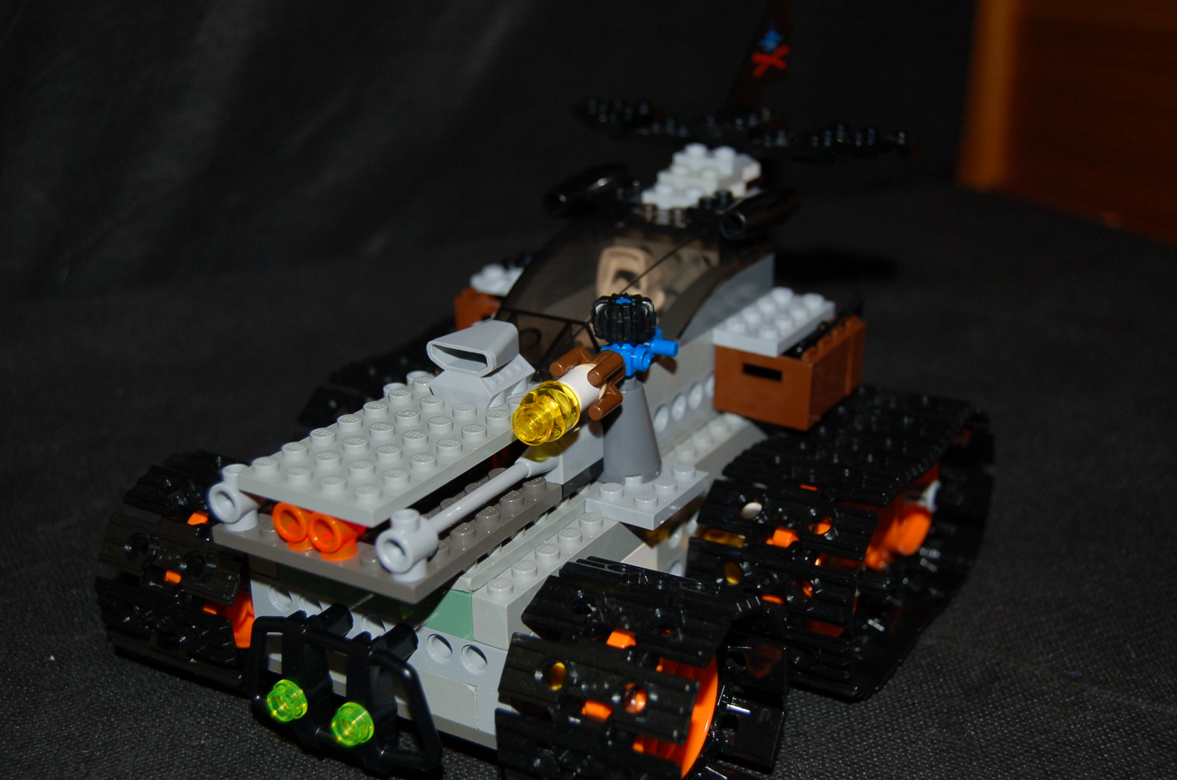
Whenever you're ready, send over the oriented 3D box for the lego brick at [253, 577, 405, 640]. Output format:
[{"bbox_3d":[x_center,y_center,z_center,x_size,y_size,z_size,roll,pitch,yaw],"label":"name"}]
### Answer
[{"bbox_3d":[-0.040,0.046,0.309,0.064,0.011,0.008,11,25,30],"label":"lego brick"}]

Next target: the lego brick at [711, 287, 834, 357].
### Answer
[{"bbox_3d":[0.043,-0.017,0.366,0.016,0.005,0.032,11,25,30],"label":"lego brick"}]

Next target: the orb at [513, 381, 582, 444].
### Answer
[{"bbox_3d":[-0.008,0.005,0.301,0.010,0.010,0.012,11,25,30],"label":"orb"}]

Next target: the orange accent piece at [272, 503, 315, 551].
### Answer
[{"bbox_3d":[-0.052,0.024,0.289,0.008,0.010,0.009,11,25,30],"label":"orange accent piece"}]

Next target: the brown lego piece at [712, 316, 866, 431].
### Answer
[{"bbox_3d":[0.048,-0.005,0.369,0.024,0.016,0.032,12,25,30],"label":"brown lego piece"}]

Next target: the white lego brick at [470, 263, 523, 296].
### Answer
[{"bbox_3d":[-0.020,-0.027,0.398,0.017,0.005,0.015,11,25,30],"label":"white lego brick"}]

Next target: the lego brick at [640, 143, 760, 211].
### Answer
[{"bbox_3d":[0.028,-0.054,0.392,0.016,0.012,0.033,12,25,30],"label":"lego brick"}]

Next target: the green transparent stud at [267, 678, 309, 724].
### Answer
[{"bbox_3d":[-0.058,0.059,0.300,0.008,0.008,0.004,12,25,30],"label":"green transparent stud"}]

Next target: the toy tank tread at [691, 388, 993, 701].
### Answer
[{"bbox_3d":[0.063,0.033,0.373,0.039,0.047,0.092,12,25,30],"label":"toy tank tread"}]

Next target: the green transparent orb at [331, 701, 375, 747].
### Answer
[{"bbox_3d":[-0.044,0.062,0.292,0.008,0.008,0.004,11,25,30],"label":"green transparent orb"}]

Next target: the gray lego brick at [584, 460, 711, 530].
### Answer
[{"bbox_3d":[0.012,0.021,0.326,0.016,0.005,0.024,12,25,30],"label":"gray lego brick"}]

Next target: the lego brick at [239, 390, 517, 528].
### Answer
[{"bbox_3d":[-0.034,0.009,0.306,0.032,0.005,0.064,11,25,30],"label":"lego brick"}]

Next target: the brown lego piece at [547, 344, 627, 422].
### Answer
[{"bbox_3d":[0.000,-0.001,0.312,0.012,0.012,0.011,12,31,30],"label":"brown lego piece"}]

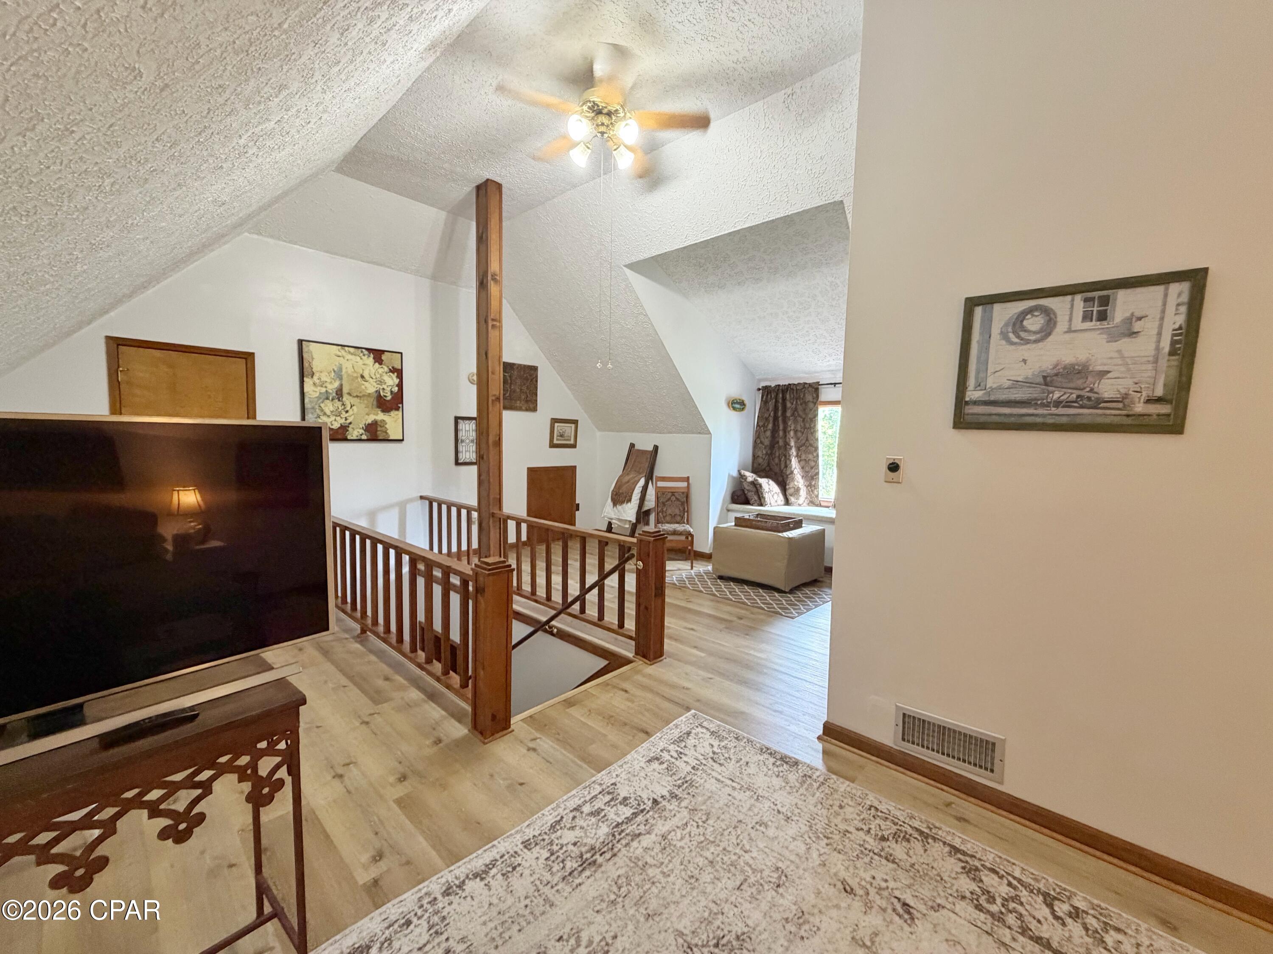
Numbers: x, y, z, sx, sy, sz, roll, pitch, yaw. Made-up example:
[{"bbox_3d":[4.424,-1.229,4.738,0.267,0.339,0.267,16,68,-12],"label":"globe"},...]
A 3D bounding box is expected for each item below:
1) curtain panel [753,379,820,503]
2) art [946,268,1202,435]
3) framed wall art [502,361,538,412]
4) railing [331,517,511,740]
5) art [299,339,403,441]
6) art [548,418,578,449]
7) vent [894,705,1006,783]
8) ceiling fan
[{"bbox_3d":[1.869,-0.427,6.498,0.909,1.505,0.120,6,7,42],"label":"curtain panel"},{"bbox_3d":[1.528,-0.423,1.842,0.648,0.519,0.028,6,7,42],"label":"art"},{"bbox_3d":[-1.451,-1.098,6.323,0.030,0.571,0.600,6,7,42],"label":"framed wall art"},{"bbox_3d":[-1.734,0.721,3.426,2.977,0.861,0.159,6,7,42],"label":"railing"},{"bbox_3d":[-2.701,-0.794,4.958,0.045,0.898,0.910,6,7,42],"label":"art"},{"bbox_3d":[-0.966,-0.576,6.918,0.030,0.396,0.465,6,7,42],"label":"art"},{"bbox_3d":[1.304,1.119,2.163,0.396,0.200,0.018,6,7,42],"label":"vent"},{"bbox_3d":[-0.178,-2.057,2.828,1.175,0.545,1.175,6,7,42],"label":"ceiling fan"}]

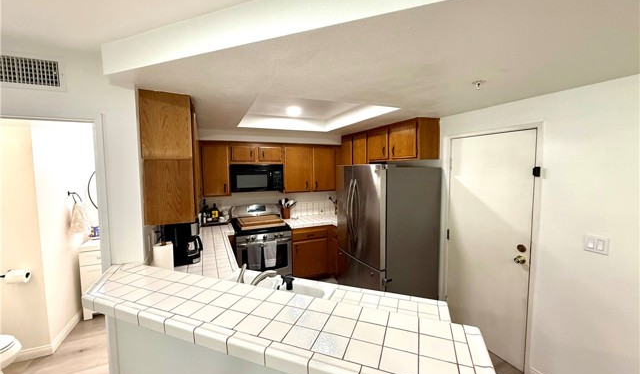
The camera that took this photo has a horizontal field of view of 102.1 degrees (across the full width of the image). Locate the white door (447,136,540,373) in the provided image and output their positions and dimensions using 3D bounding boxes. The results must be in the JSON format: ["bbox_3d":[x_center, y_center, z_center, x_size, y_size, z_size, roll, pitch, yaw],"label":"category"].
[{"bbox_3d":[1.569,0.532,2.457,0.050,2.031,0.770,-2,5,-24],"label":"white door"}]

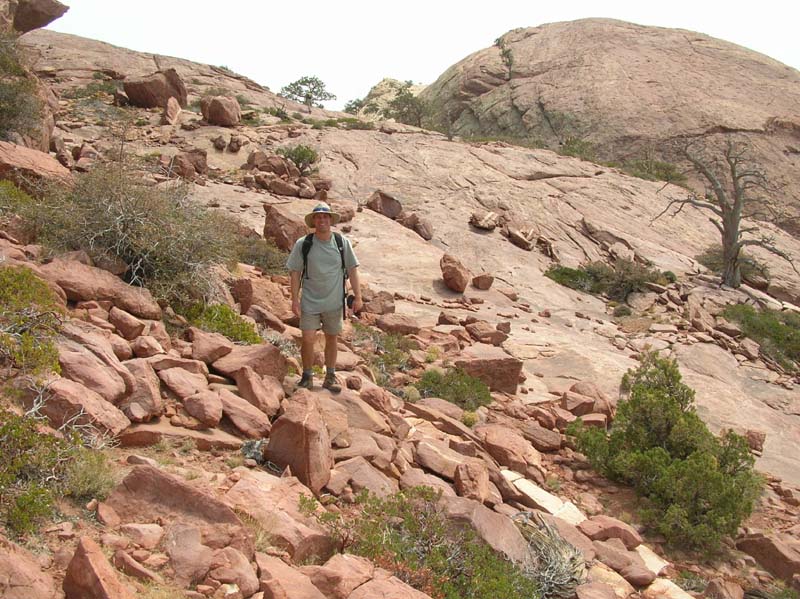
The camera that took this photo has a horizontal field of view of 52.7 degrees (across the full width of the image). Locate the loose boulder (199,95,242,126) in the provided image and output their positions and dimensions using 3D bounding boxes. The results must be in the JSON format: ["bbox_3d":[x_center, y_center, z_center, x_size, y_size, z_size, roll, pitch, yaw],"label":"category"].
[{"bbox_3d":[-6.883,-7.209,31.000,1.534,1.150,1.400,0,0,-13],"label":"loose boulder"}]

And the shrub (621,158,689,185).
[{"bbox_3d":[12.543,-6.284,40.000,3.266,1.455,2.286,1,2,17],"label":"shrub"}]

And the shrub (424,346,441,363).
[{"bbox_3d":[0.442,0.748,11.000,0.218,0.218,0.218,0,2,2],"label":"shrub"}]

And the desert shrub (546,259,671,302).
[{"bbox_3d":[4.749,-0.435,18.500,2.792,1.007,1.800,0,0,14],"label":"desert shrub"}]

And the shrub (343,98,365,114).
[{"bbox_3d":[-3.221,-13.370,56.000,1.524,1.108,1.400,0,0,-3],"label":"shrub"}]

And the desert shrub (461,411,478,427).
[{"bbox_3d":[0.757,1.295,8.800,0.196,0.174,0.196,0,2,5],"label":"desert shrub"}]

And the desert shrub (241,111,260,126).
[{"bbox_3d":[-5.918,-7.165,32.000,0.792,0.633,0.750,0,0,-10],"label":"desert shrub"}]

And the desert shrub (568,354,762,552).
[{"bbox_3d":[2.529,1.467,7.700,1.700,1.754,1.530,1,2,18],"label":"desert shrub"}]

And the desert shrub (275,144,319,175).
[{"bbox_3d":[-2.663,-3.637,21.000,1.091,0.779,1.000,0,0,-7],"label":"desert shrub"}]

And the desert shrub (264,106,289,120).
[{"bbox_3d":[-5.347,-8.053,35.000,1.039,0.606,0.850,0,0,-9],"label":"desert shrub"}]

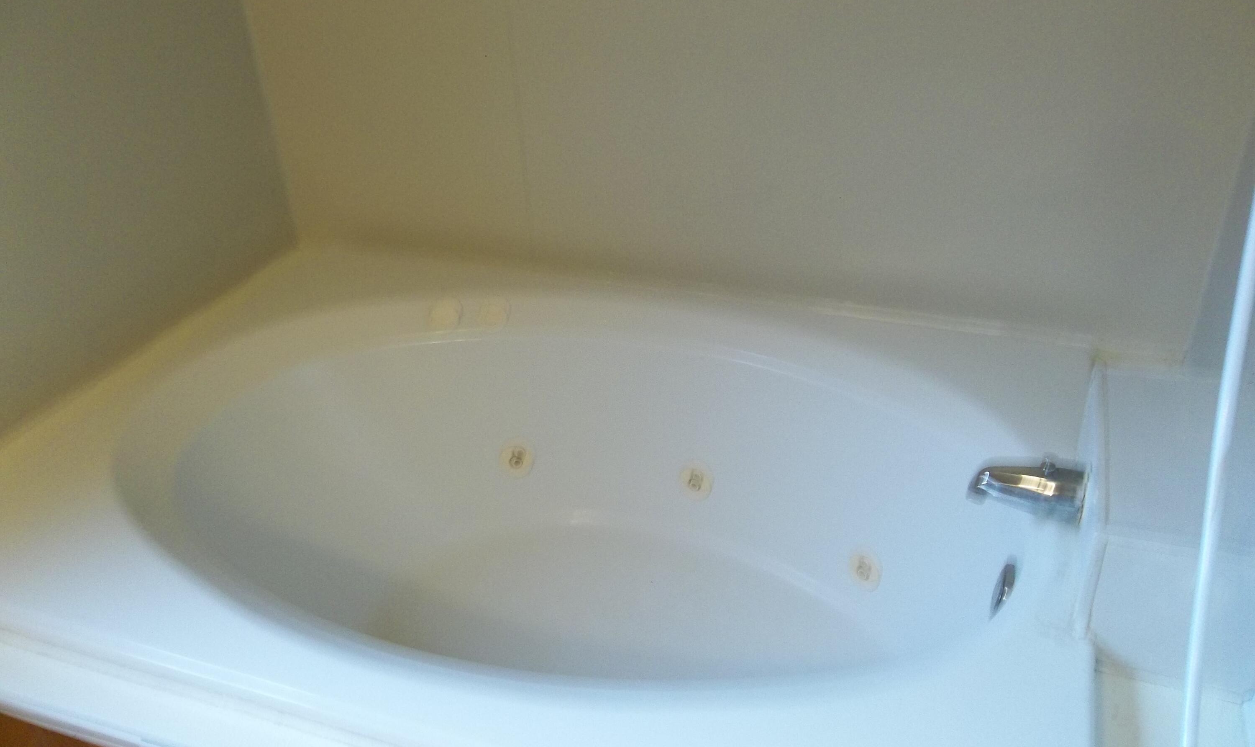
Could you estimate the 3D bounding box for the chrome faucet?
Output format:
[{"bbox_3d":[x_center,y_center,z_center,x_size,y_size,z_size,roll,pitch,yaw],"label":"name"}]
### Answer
[{"bbox_3d":[0.507,0.139,1.242,0.135,0.078,0.064,9,34,18],"label":"chrome faucet"}]

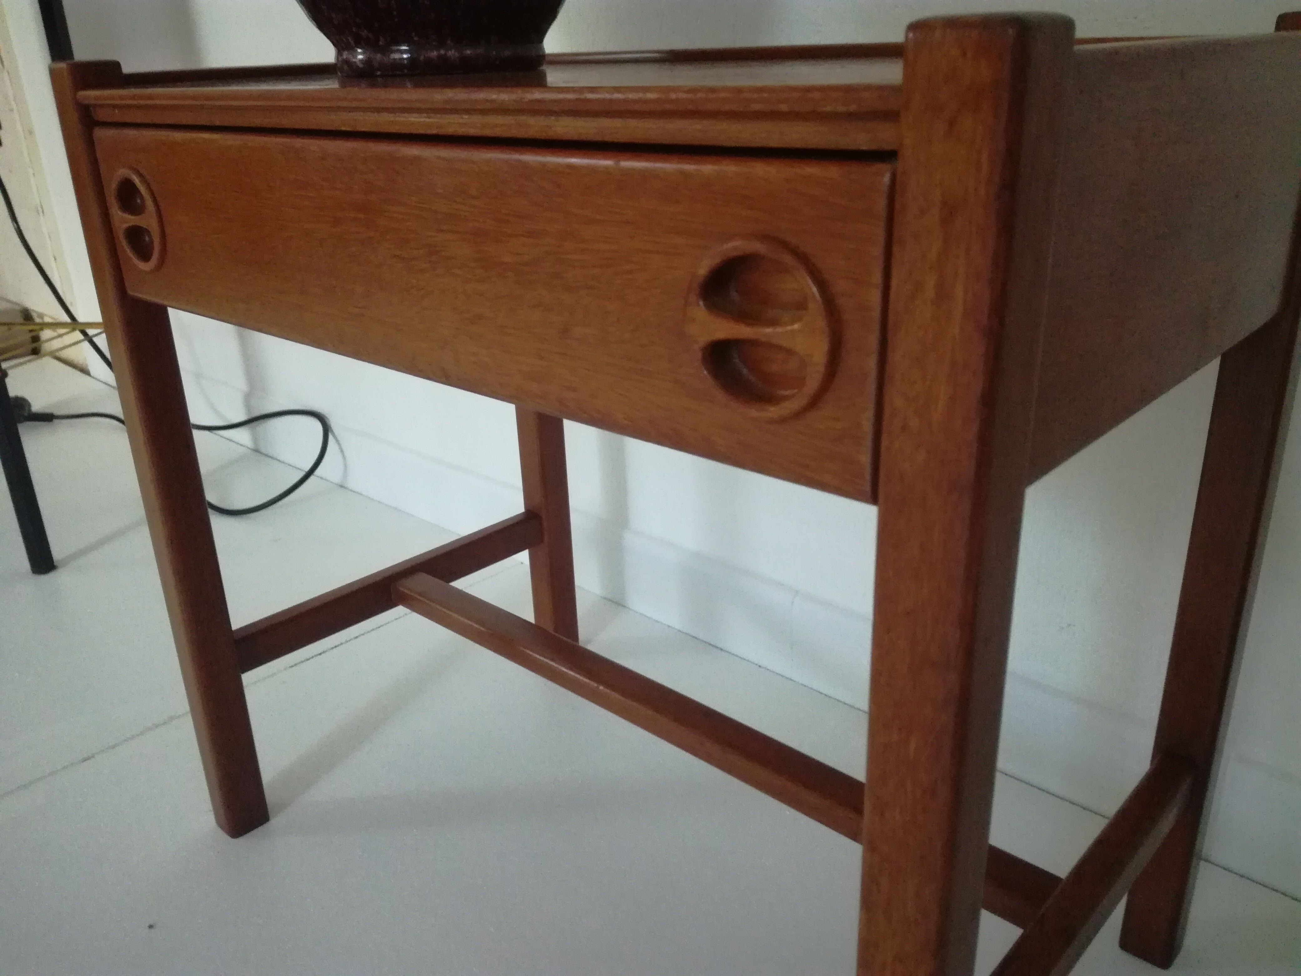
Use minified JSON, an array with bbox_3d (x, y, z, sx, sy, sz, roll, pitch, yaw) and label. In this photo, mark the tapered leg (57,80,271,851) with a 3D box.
[{"bbox_3d":[-0.323,0.010,0.693,0.030,0.542,0.030,18,29,40],"label":"tapered leg"}]

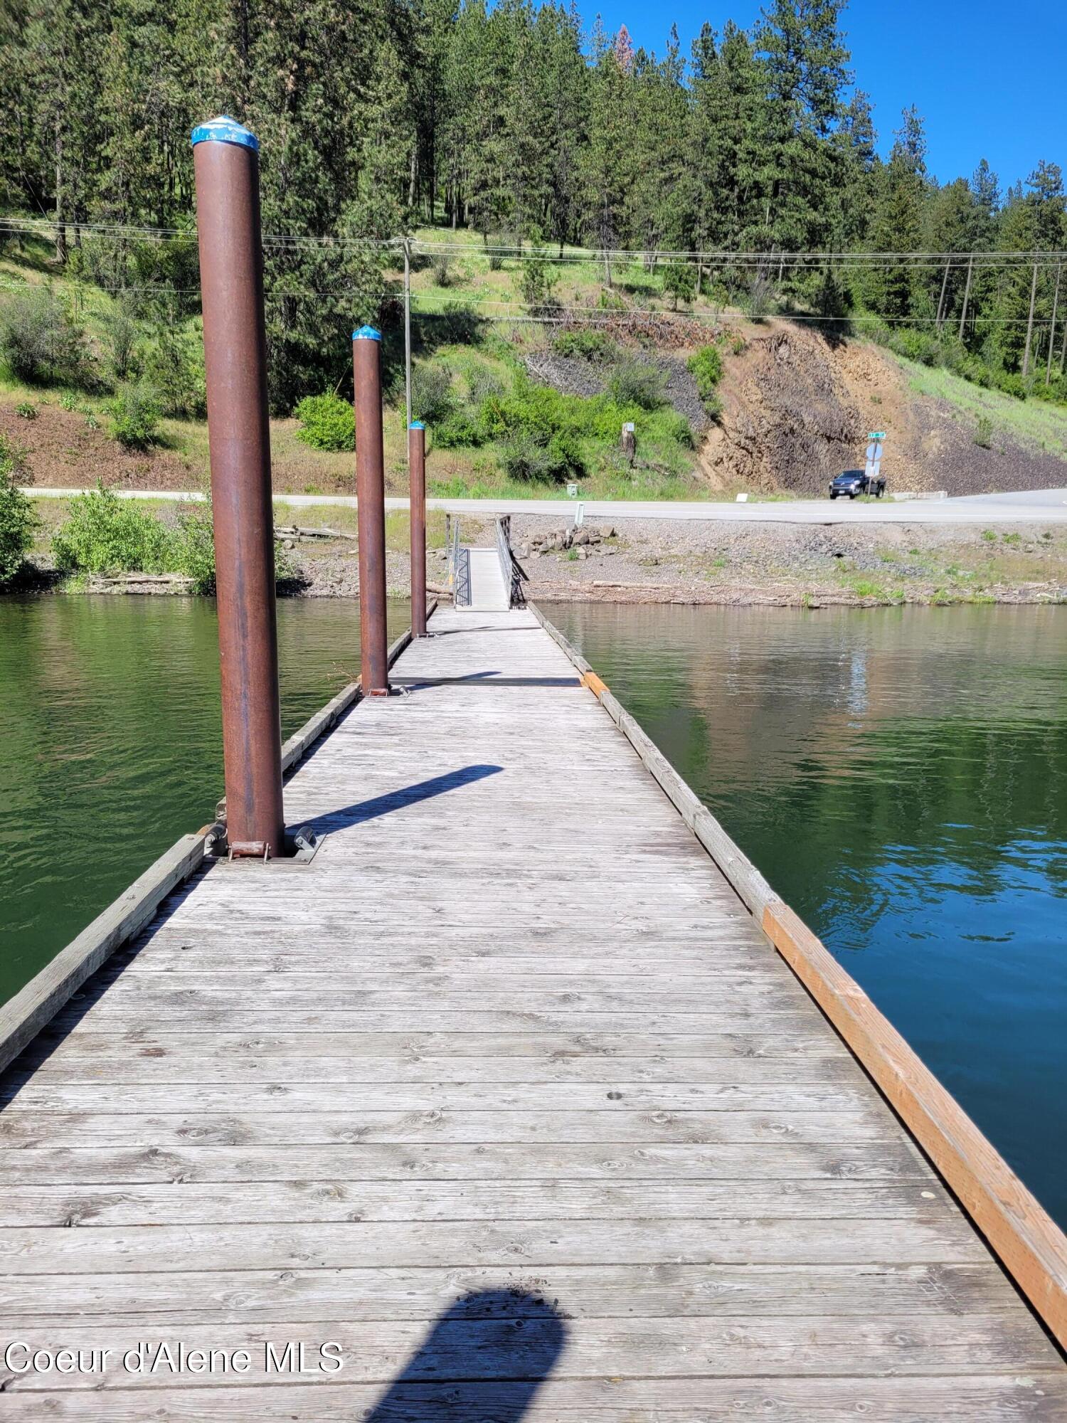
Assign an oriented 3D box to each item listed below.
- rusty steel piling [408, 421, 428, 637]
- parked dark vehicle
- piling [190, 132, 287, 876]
[{"bbox_3d":[-1.951,-3.055,18.012,0.271,3.564,0.271,0,9,-2],"label":"rusty steel piling"},{"bbox_3d":[20.900,-14.650,68.900,1.970,1.870,5.600,7,11,37],"label":"parked dark vehicle"},{"bbox_3d":[-1.340,-0.963,4.939,0.271,3.286,0.271,0,9,-2],"label":"piling"}]

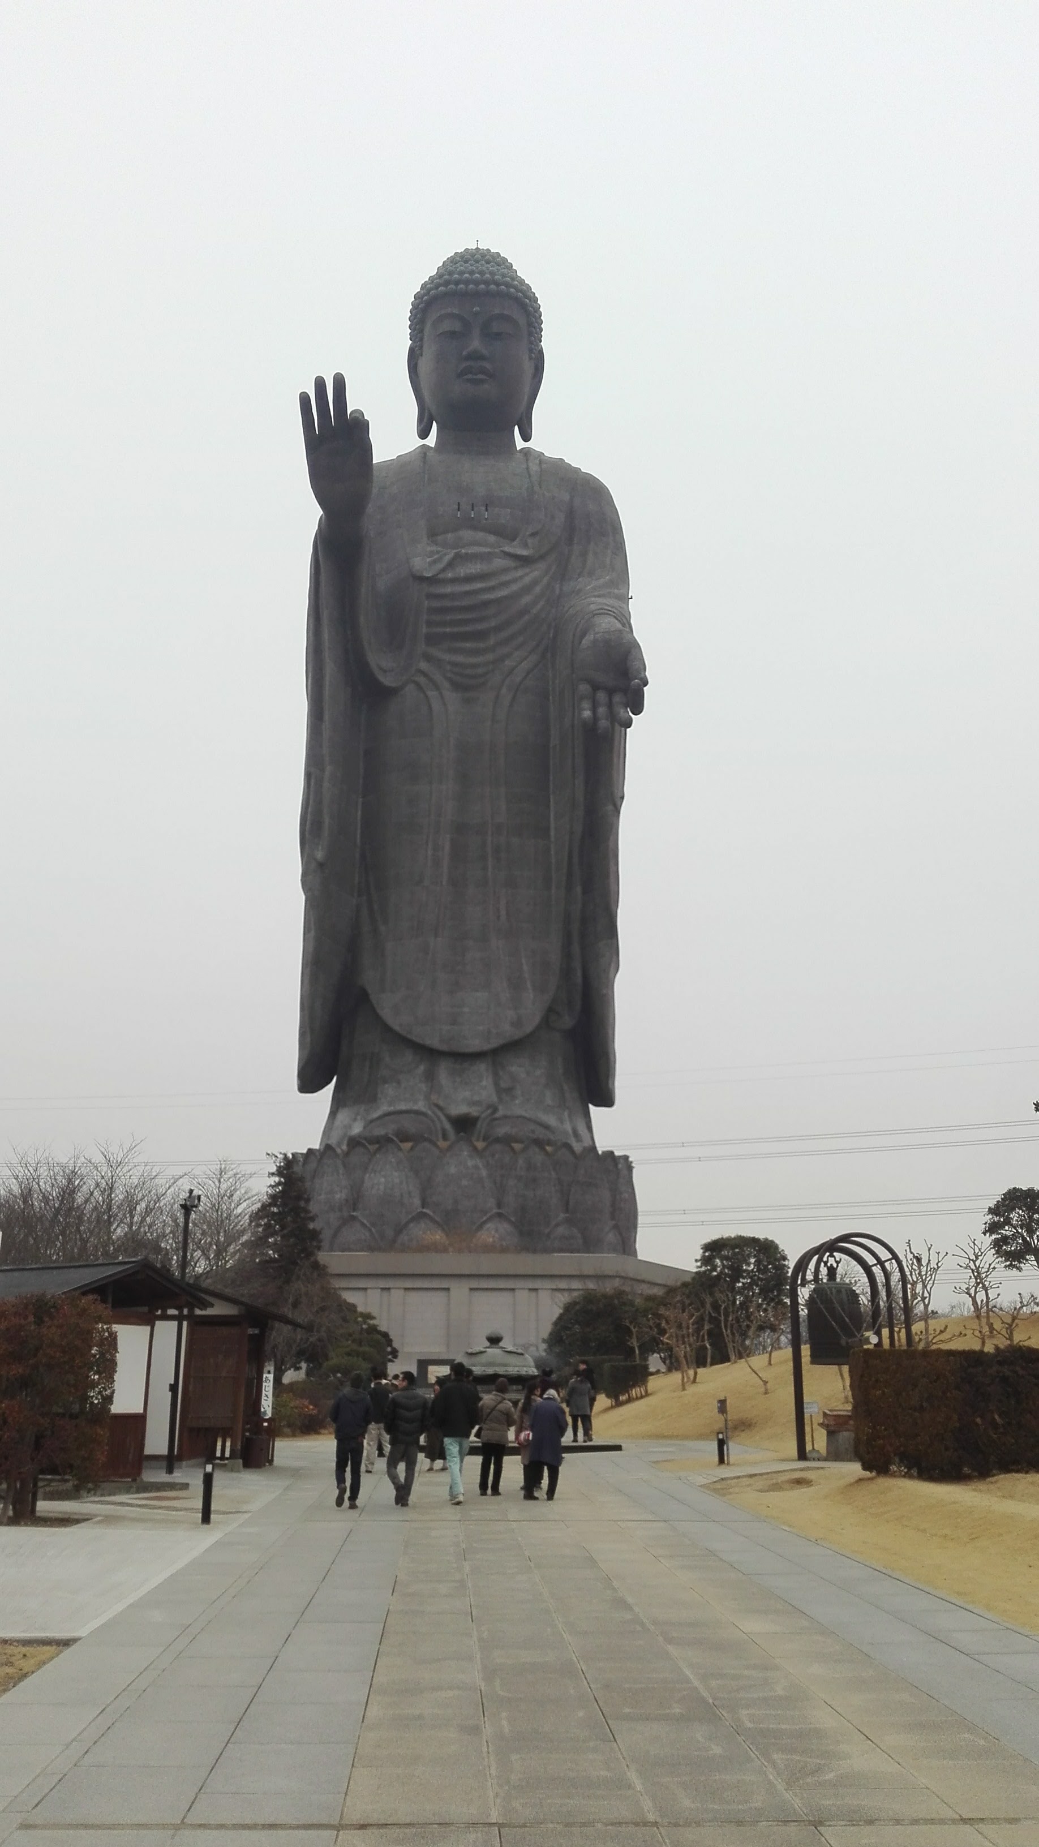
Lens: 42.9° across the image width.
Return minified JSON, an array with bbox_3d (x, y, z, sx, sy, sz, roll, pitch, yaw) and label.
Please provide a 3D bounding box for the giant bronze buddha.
[{"bbox_3d":[-5.500,-23.324,127.454,32.000,110.000,30.000,1,-19,-3],"label":"giant bronze buddha"}]

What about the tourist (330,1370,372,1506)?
[{"bbox_3d":[-2.214,6.783,17.398,0.540,1.654,0.480,1,-19,-3],"label":"tourist"}]

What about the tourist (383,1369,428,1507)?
[{"bbox_3d":[-1.511,6.849,17.620,0.550,1.672,0.460,1,-19,-3],"label":"tourist"}]

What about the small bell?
[{"bbox_3d":[6.871,8.446,28.607,1.200,2.130,1.200,0,-19,0],"label":"small bell"}]

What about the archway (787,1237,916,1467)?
[{"bbox_3d":[6.930,8.819,27.633,2.000,4.430,2.000,0,-19,0],"label":"archway"}]

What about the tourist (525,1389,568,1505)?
[{"bbox_3d":[0.396,7.228,18.372,0.520,1.439,0.420,-3,-19,8],"label":"tourist"}]

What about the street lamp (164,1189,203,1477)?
[{"bbox_3d":[-5.962,7.193,23.663,0.400,4.950,0.320,3,-19,-9],"label":"street lamp"}]

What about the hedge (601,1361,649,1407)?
[{"bbox_3d":[3.470,14.975,42.966,1.500,1.400,1.200,3,-19,-8],"label":"hedge"}]

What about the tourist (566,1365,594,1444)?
[{"bbox_3d":[1.411,11.166,30.607,0.520,1.584,0.340,0,-19,0],"label":"tourist"}]

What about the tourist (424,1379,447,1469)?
[{"bbox_3d":[-1.465,8.995,23.763,0.460,1.563,0.460,2,-19,-7],"label":"tourist"}]

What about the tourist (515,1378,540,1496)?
[{"bbox_3d":[0.173,7.642,19.791,0.500,1.580,0.400,-9,-21,24],"label":"tourist"}]

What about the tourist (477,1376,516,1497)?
[{"bbox_3d":[-0.339,7.425,19.188,0.560,1.600,0.420,-2,-19,5],"label":"tourist"}]

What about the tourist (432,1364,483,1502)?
[{"bbox_3d":[-0.820,6.872,17.886,0.540,1.800,0.480,1,-19,-3],"label":"tourist"}]

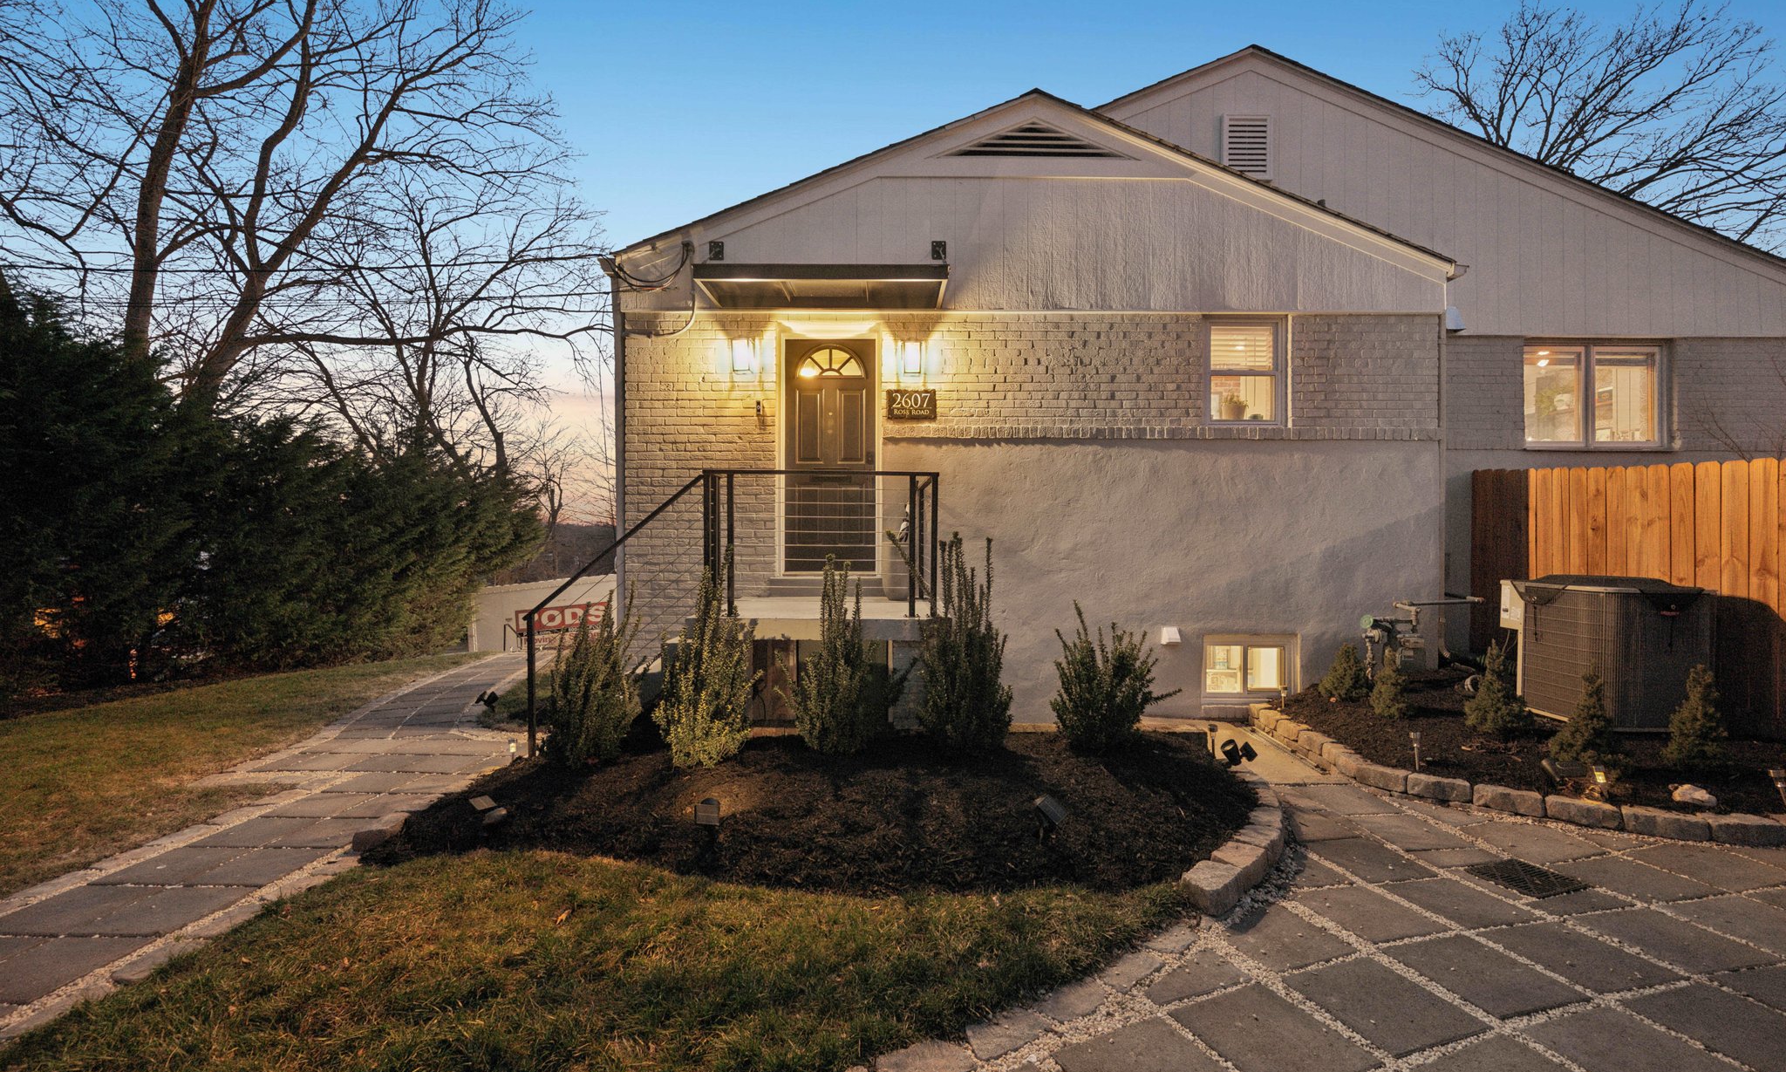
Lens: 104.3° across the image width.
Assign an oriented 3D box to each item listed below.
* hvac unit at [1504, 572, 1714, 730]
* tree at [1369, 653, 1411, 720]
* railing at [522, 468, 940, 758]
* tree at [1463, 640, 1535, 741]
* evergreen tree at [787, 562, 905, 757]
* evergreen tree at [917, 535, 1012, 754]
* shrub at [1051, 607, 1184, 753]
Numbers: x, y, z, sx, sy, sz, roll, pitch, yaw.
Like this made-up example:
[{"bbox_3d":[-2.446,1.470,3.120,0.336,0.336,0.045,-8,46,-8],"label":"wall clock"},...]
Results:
[{"bbox_3d":[5.600,0.890,5.470,0.880,1.100,0.750,0,0,0],"label":"hvac unit"},{"bbox_3d":[3.790,1.150,5.300,0.270,0.480,0.270,0,0,0],"label":"tree"},{"bbox_3d":[-1.040,0.500,5.150,2.680,1.860,1.400,0,0,0],"label":"railing"},{"bbox_3d":[4.330,1.080,4.960,0.400,0.690,0.400,0,0,0],"label":"tree"},{"bbox_3d":[-0.270,0.710,4.200,0.660,1.170,0.580,0,0,0],"label":"evergreen tree"},{"bbox_3d":[0.435,0.665,4.300,0.580,1.310,0.550,0,0,0],"label":"evergreen tree"},{"bbox_3d":[1.430,0.930,4.500,0.760,0.960,0.680,0,0,0],"label":"shrub"}]

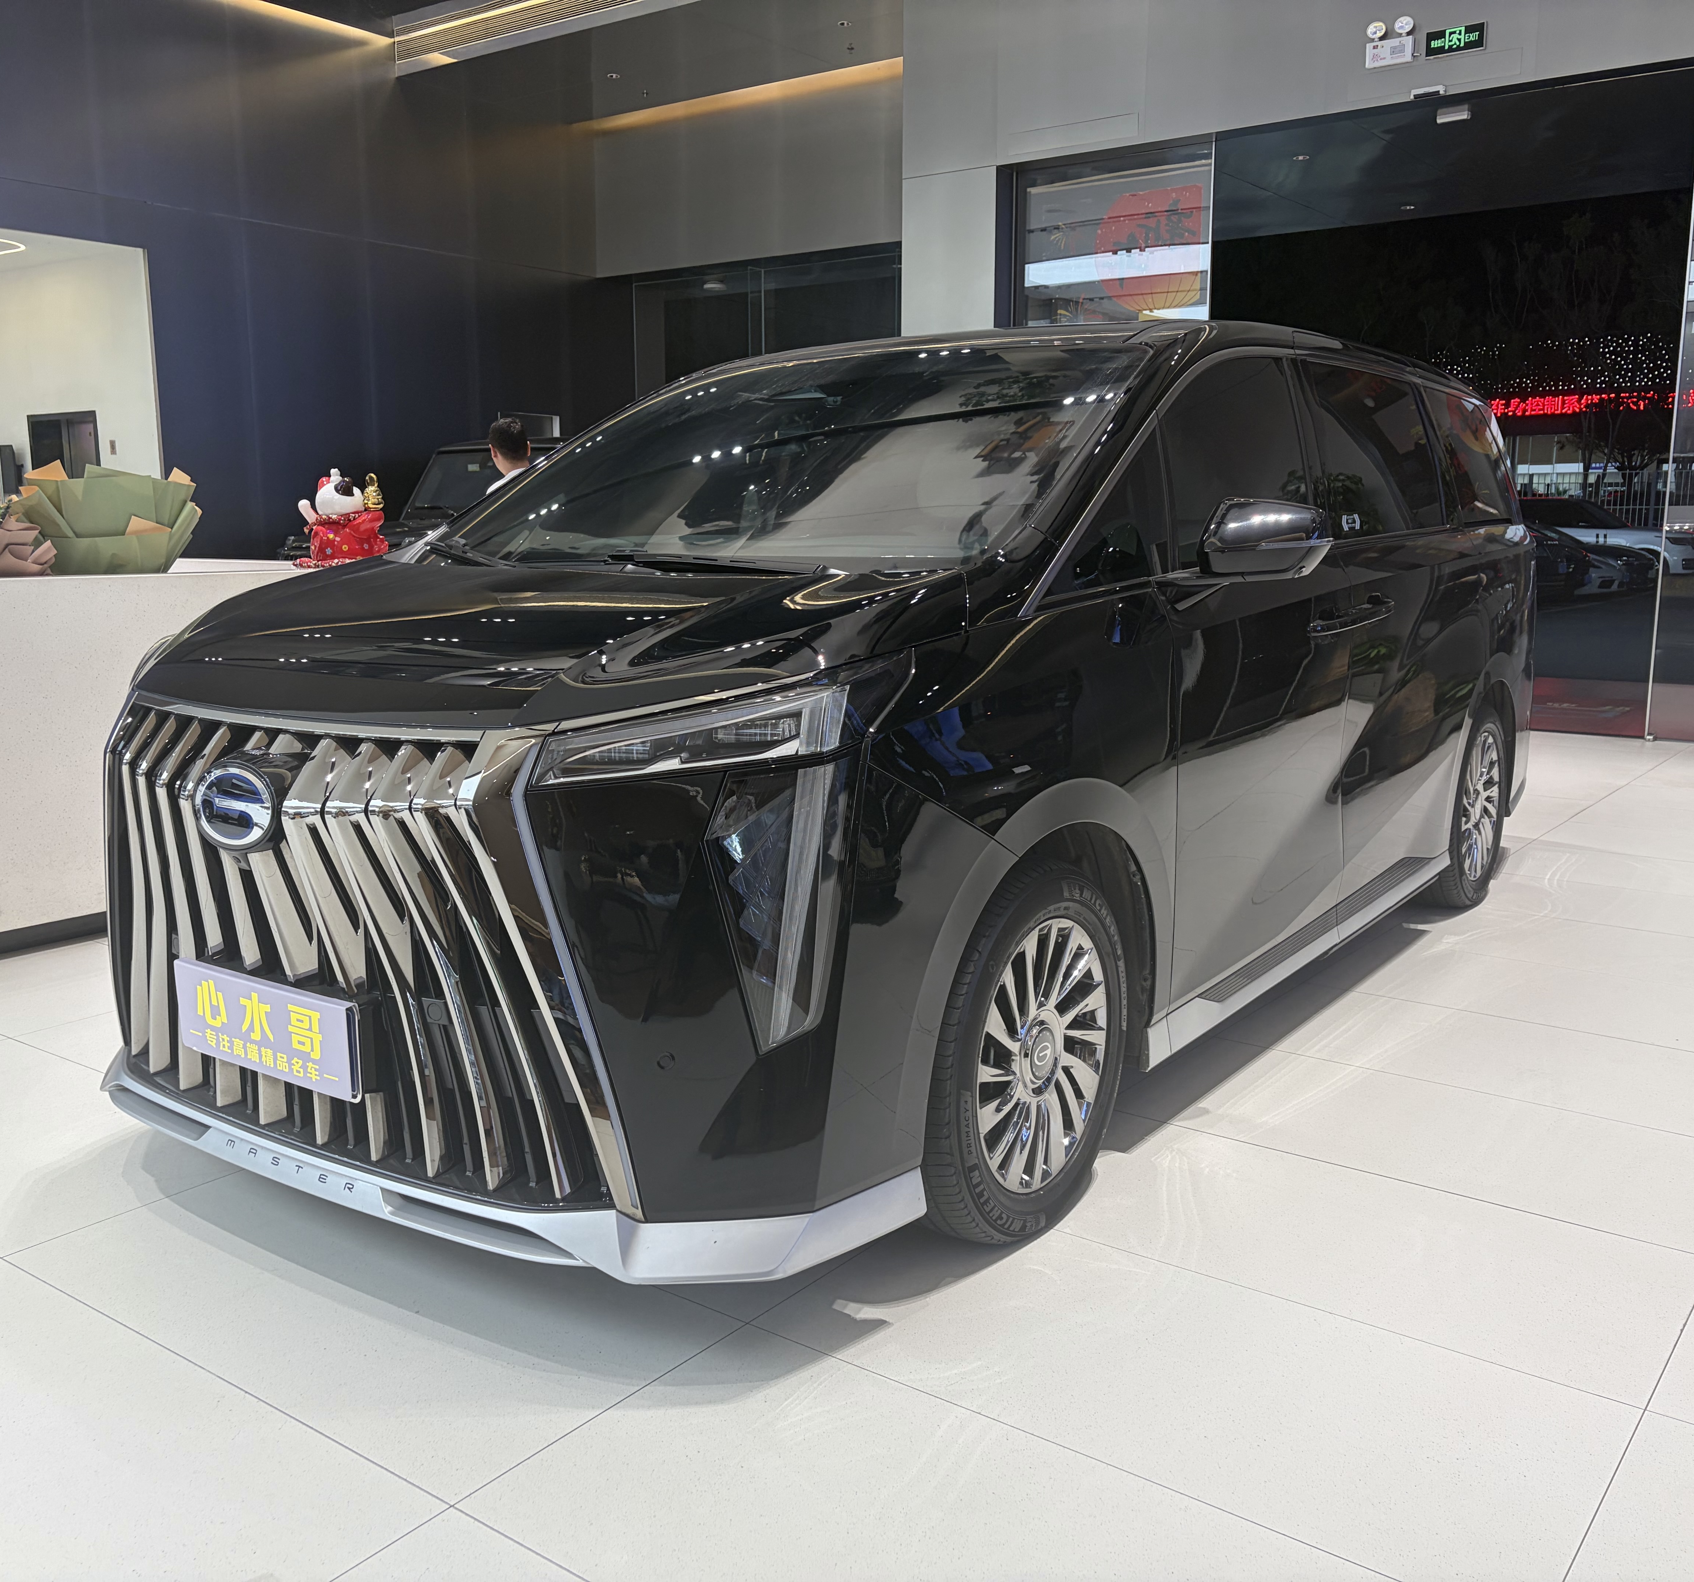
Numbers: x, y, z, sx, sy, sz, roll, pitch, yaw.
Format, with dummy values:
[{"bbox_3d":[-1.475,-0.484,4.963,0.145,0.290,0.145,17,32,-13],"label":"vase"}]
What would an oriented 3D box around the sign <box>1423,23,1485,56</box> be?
[{"bbox_3d":[3.543,-4.372,9.223,0.355,0.155,0.030,7,12,37],"label":"sign"}]

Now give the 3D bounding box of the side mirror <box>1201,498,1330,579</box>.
[{"bbox_3d":[0.828,-0.496,3.129,0.240,0.160,0.200,7,12,35],"label":"side mirror"}]

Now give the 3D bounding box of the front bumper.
[{"bbox_3d":[-0.788,0.593,2.867,1.870,0.140,0.560,7,12,35],"label":"front bumper"}]

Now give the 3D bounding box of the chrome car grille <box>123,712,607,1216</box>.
[{"bbox_3d":[-0.917,0.232,2.623,1.340,0.740,0.200,7,12,35],"label":"chrome car grille"}]

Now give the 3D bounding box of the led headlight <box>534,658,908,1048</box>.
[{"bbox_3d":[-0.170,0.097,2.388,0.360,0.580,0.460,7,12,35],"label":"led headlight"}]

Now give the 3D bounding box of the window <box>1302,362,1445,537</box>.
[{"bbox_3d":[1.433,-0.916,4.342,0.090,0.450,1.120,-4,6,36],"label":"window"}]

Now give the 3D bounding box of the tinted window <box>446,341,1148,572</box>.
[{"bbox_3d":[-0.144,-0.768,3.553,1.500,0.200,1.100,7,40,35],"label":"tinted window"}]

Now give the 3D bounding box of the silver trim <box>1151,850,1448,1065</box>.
[{"bbox_3d":[1.213,0.358,4.138,0.130,0.120,2.200,7,12,35],"label":"silver trim"}]

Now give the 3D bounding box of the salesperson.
[{"bbox_3d":[-1.489,-0.795,7.147,0.480,1.733,0.300,-4,10,-19],"label":"salesperson"}]

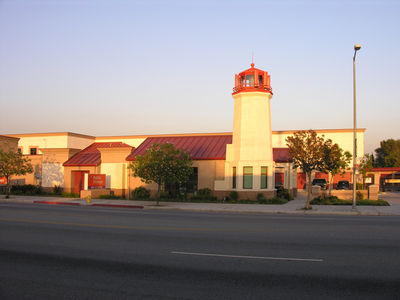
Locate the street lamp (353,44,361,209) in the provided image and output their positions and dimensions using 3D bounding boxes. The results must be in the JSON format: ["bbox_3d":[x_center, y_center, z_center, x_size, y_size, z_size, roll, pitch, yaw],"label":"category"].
[{"bbox_3d":[8.113,-1.138,21.112,0.400,8.450,2.100,-1,-4,19],"label":"street lamp"}]

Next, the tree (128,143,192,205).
[{"bbox_3d":[-2.375,1.452,24.072,3.750,3.750,3.600,0,-4,0],"label":"tree"}]

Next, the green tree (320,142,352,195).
[{"bbox_3d":[9.336,1.593,27.656,2.300,4.200,2.200,-1,-4,19],"label":"green tree"}]

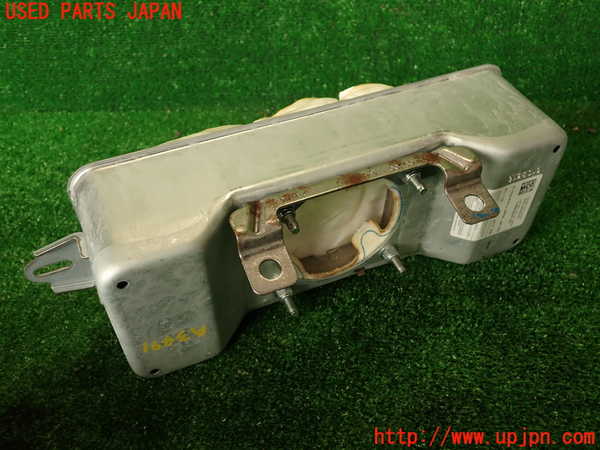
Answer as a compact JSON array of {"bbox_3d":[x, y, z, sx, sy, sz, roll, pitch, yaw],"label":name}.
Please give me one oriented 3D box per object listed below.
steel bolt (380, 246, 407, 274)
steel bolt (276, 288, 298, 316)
[{"bbox_3d":[0.074,0.027,0.432,0.012,0.012,0.024,-17,52,-14],"label":"steel bolt"},{"bbox_3d":[-0.009,0.059,0.420,0.012,0.012,0.024,-17,52,-14],"label":"steel bolt"}]

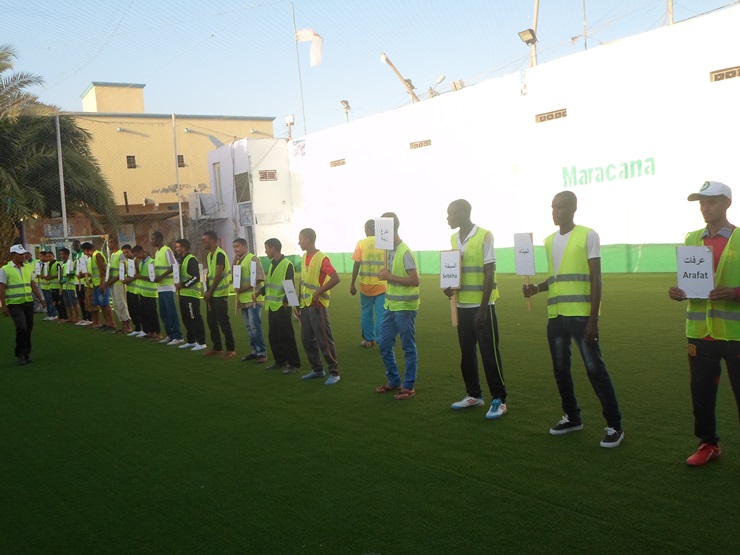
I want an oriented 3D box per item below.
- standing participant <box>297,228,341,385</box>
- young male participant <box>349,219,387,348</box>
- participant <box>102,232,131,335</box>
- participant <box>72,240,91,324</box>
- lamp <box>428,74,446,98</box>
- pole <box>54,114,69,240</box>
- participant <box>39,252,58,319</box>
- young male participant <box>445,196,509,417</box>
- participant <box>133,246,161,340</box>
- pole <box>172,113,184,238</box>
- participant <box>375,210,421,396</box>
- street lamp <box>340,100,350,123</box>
[{"bbox_3d":[-0.574,0.290,7.143,0.400,1.670,0.520,-6,5,-42],"label":"standing participant"},{"bbox_3d":[0.042,0.081,9.081,0.560,1.780,0.380,-3,4,2],"label":"young male participant"},{"bbox_3d":[-4.862,0.155,12.348,0.440,1.790,0.480,-6,4,-38],"label":"participant"},{"bbox_3d":[-6.411,0.117,14.252,0.400,1.810,0.480,-6,5,-40],"label":"participant"},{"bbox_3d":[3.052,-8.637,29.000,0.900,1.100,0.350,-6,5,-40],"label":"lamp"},{"bbox_3d":[-13.546,-3.306,28.435,0.140,7.706,0.140,-6,5,-40],"label":"pole"},{"bbox_3d":[-8.172,0.203,16.300,0.480,1.710,0.500,-6,4,-38],"label":"participant"},{"bbox_3d":[0.883,0.257,5.320,0.430,1.760,0.530,-6,4,-38],"label":"young male participant"},{"bbox_3d":[-4.008,0.269,11.500,0.480,1.670,0.500,-6,4,-42],"label":"participant"},{"bbox_3d":[-9.268,-3.893,31.246,0.120,8.049,0.120,-6,5,-40],"label":"pole"},{"bbox_3d":[0.252,0.276,6.100,0.430,1.730,0.480,-5,4,-33],"label":"participant"},{"bbox_3d":[-1.223,-8.283,32.000,0.450,1.080,0.450,-6,4,-39],"label":"street lamp"}]

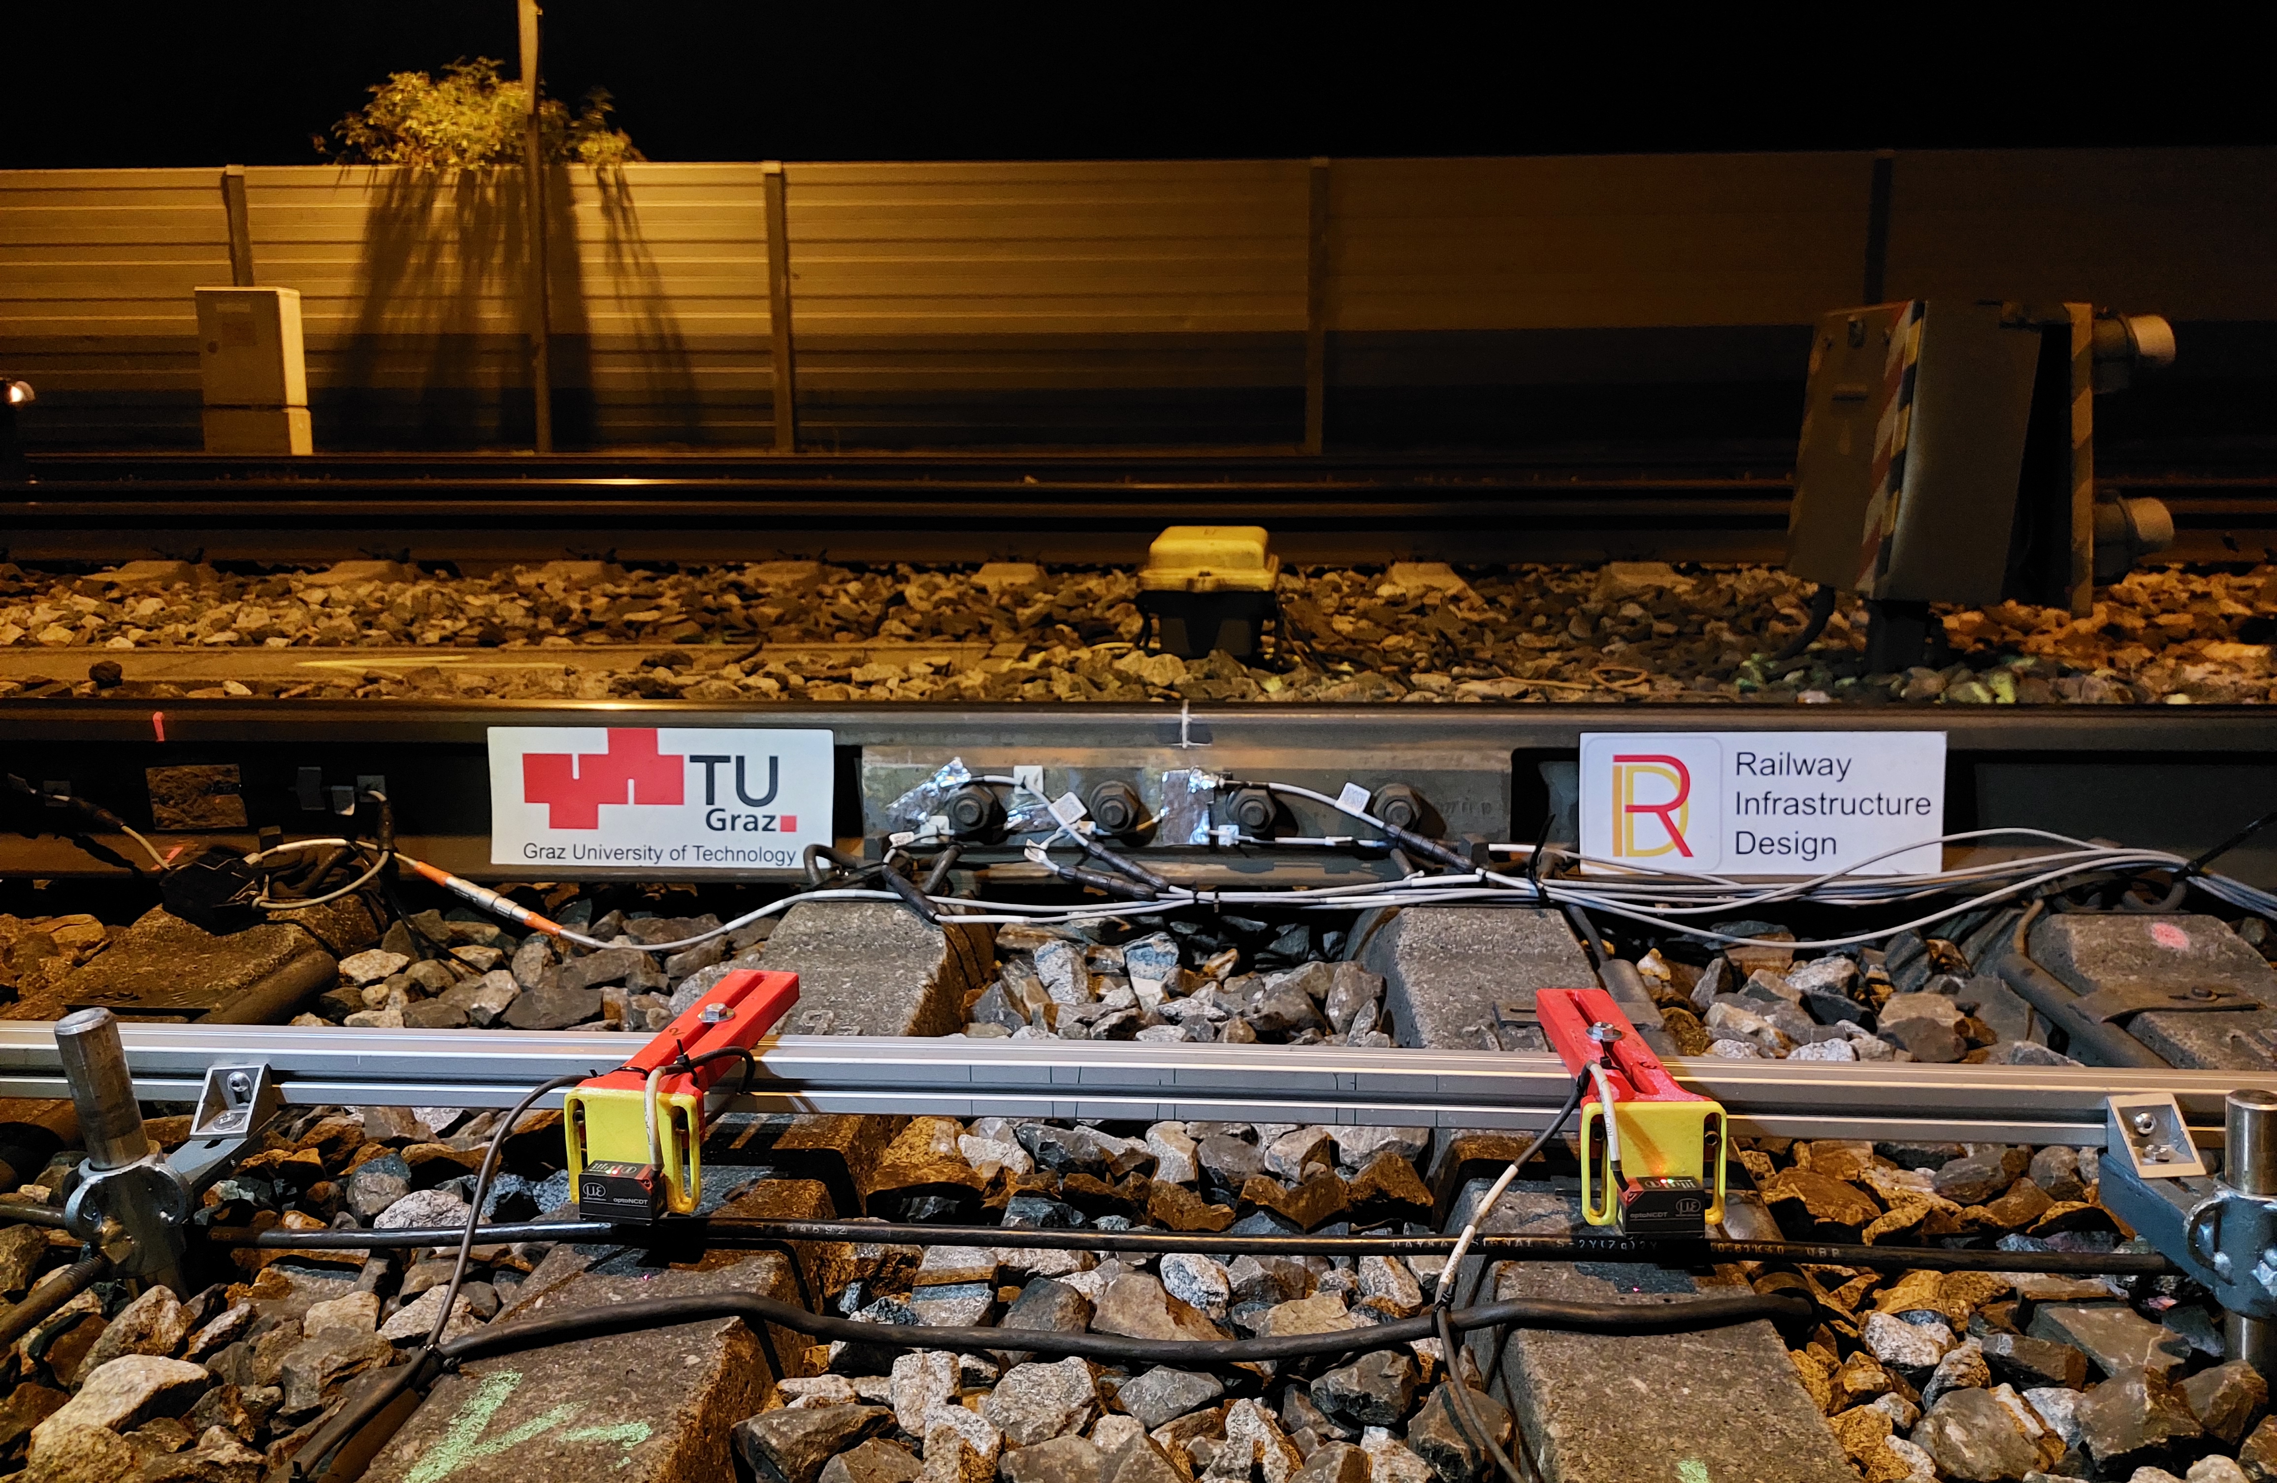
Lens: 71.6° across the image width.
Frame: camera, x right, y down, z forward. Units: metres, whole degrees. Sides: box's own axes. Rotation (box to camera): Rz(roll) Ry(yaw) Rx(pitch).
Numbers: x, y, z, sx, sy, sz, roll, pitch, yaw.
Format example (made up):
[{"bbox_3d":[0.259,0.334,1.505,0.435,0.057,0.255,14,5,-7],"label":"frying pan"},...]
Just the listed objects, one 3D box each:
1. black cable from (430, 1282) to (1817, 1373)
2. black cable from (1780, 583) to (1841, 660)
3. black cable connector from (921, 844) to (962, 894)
[{"bbox_3d":[0.003,0.340,0.911,0.785,0.043,0.054,0,12,-2],"label":"black cable"},{"bbox_3d":[1.299,-0.232,3.050,0.120,0.140,0.060,0,12,-2],"label":"black cable"},{"bbox_3d":[-0.201,0.130,1.610,0.022,0.038,0.058,8,14,33],"label":"black cable connector"}]

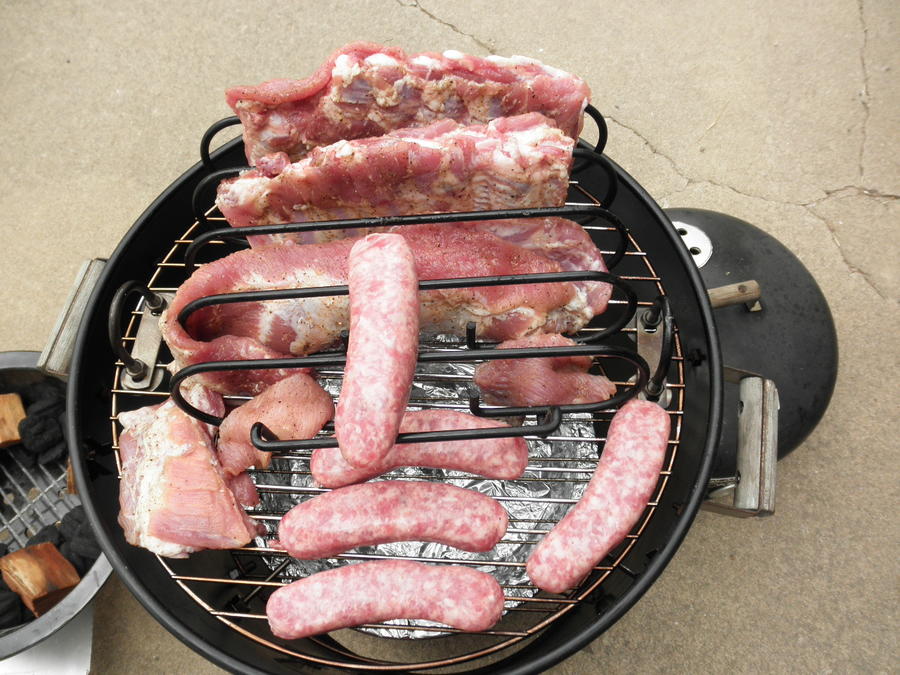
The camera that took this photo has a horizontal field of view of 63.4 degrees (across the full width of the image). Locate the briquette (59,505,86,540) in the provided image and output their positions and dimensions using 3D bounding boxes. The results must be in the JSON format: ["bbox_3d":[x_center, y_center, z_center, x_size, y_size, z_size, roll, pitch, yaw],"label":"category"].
[{"bbox_3d":[-0.447,0.225,0.873,0.047,0.034,0.050,37,53,16],"label":"briquette"}]

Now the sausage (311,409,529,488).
[{"bbox_3d":[-0.019,0.070,0.462,0.136,0.034,0.046,-3,65,1],"label":"sausage"}]

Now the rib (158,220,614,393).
[{"bbox_3d":[-0.040,-0.018,0.486,0.285,0.076,0.088,-3,65,2],"label":"rib"}]

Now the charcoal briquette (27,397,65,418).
[{"bbox_3d":[-0.519,0.090,0.937,0.050,0.034,0.047,-23,66,-8],"label":"charcoal briquette"}]

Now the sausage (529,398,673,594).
[{"bbox_3d":[0.097,0.097,0.443,0.045,0.035,0.135,31,70,16],"label":"sausage"}]

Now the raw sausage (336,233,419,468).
[{"bbox_3d":[-0.039,0.004,0.411,0.041,0.038,0.141,0,65,4],"label":"raw sausage"}]

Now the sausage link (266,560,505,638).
[{"bbox_3d":[-0.035,0.157,0.429,0.141,0.036,0.046,-1,65,3],"label":"sausage link"}]

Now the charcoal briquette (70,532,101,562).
[{"bbox_3d":[-0.430,0.248,0.859,0.048,0.031,0.048,7,66,7],"label":"charcoal briquette"}]

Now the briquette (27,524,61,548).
[{"bbox_3d":[-0.487,0.245,0.879,0.047,0.034,0.050,36,72,18],"label":"briquette"}]

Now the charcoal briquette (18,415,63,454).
[{"bbox_3d":[-0.511,0.121,0.908,0.049,0.032,0.049,-21,66,-6],"label":"charcoal briquette"}]

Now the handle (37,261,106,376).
[{"bbox_3d":[-0.296,-0.015,0.589,0.026,0.028,0.097,9,66,8],"label":"handle"}]

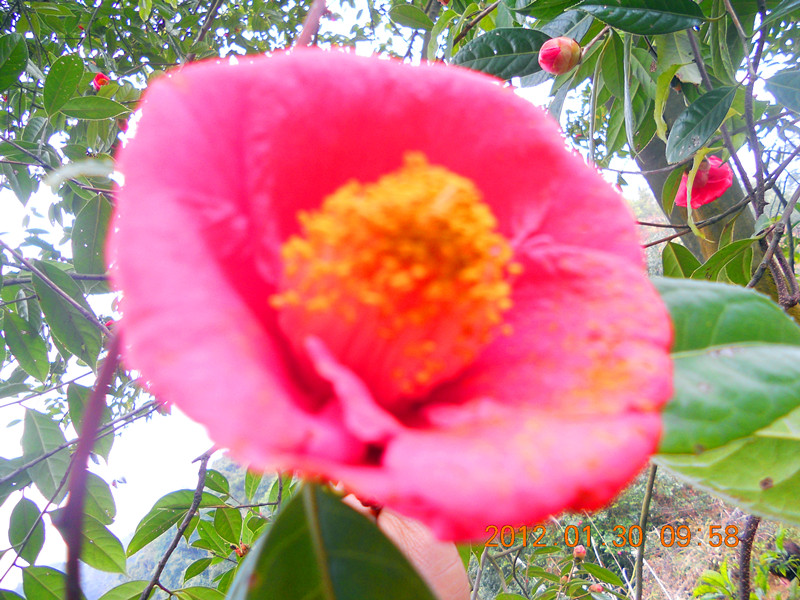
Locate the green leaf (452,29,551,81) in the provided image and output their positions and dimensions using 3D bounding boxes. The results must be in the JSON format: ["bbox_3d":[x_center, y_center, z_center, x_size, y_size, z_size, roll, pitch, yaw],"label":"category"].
[{"bbox_3d":[0.081,-0.181,0.460,0.095,0.041,0.010,-16,-30,-18],"label":"green leaf"}]

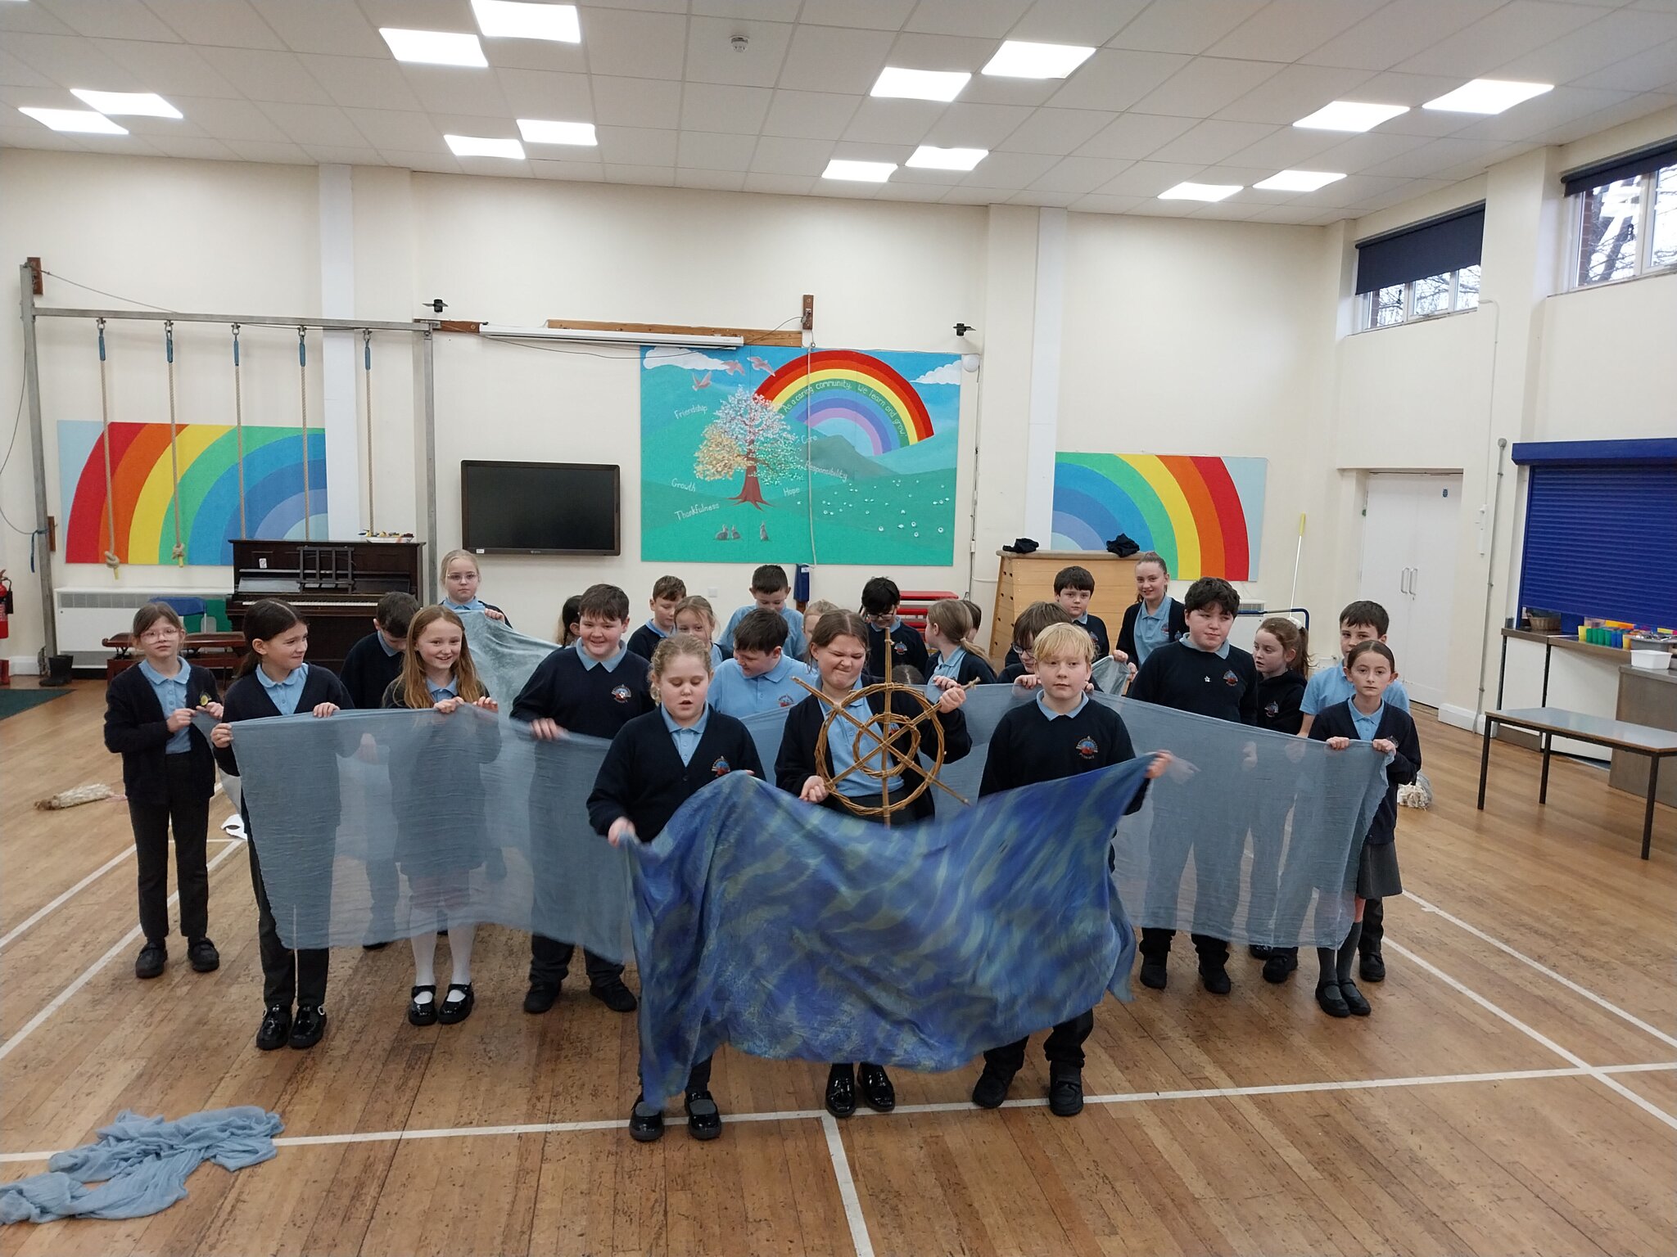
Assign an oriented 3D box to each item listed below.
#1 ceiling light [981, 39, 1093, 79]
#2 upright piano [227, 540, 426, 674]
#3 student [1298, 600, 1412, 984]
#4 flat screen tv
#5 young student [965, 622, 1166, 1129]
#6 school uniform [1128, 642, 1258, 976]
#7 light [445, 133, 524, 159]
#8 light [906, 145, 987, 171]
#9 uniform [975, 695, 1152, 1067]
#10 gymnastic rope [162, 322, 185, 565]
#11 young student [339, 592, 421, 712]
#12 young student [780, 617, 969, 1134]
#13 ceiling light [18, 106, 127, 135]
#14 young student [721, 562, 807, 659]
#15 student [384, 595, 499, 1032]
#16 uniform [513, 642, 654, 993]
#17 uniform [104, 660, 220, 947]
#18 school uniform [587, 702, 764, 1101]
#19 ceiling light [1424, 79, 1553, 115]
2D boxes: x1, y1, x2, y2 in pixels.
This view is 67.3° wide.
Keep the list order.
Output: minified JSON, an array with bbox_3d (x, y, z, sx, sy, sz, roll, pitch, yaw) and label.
[{"bbox_3d":[1.205,-3.431,7.612,0.600,0.050,0.600,1,7,-9],"label":"ceiling light"},{"bbox_3d":[-4.278,-0.097,10.588,1.497,1.241,0.620,0,7,-9],"label":"upright piano"},{"bbox_3d":[2.021,0.632,4.932,0.460,1.480,0.360,4,7,19],"label":"student"},{"bbox_3d":[-2.660,-1.080,11.329,1.378,0.807,0.090,0,7,-9],"label":"flat screen tv"},{"bbox_3d":[0.667,0.734,3.791,0.540,1.480,0.400,3,7,10],"label":"young student"},{"bbox_3d":[1.359,0.679,4.849,0.520,1.310,0.320,1,7,-2],"label":"school uniform"},{"bbox_3d":[-2.801,-3.830,10.012,0.585,0.040,0.585,0,7,-9],"label":"light"},{"bbox_3d":[0.847,-3.731,9.971,0.585,0.040,0.585,0,7,-9],"label":"light"},{"bbox_3d":[0.664,0.795,3.842,0.510,1.190,0.350,2,7,7],"label":"uniform"},{"bbox_3d":[-5.615,-1.553,10.671,0.110,2.030,0.110,0,7,-9],"label":"gymnastic rope"},{"bbox_3d":[-1.747,0.528,4.888,0.420,1.400,0.320,-2,8,-27],"label":"young student"},{"bbox_3d":[0.082,0.706,3.841,0.560,1.510,0.410,1,7,-6],"label":"young student"},{"bbox_3d":[-5.766,-3.852,9.559,0.600,0.050,0.600,1,7,-9],"label":"ceiling light"},{"bbox_3d":[-0.358,0.435,6.014,0.430,1.490,0.340,1,7,-4],"label":"young student"},{"bbox_3d":[-1.373,0.643,4.386,0.390,1.430,0.340,0,7,-16],"label":"student"},{"bbox_3d":[-0.894,0.649,4.407,0.480,1.200,0.330,0,7,-12],"label":"uniform"},{"bbox_3d":[-2.473,0.643,4.645,0.420,1.050,0.280,-1,7,-20],"label":"uniform"},{"bbox_3d":[-0.455,0.786,3.570,0.470,1.130,0.320,1,7,-6],"label":"school uniform"},{"bbox_3d":[4.170,-3.404,8.065,0.600,0.050,0.600,1,7,-9],"label":"ceiling light"}]

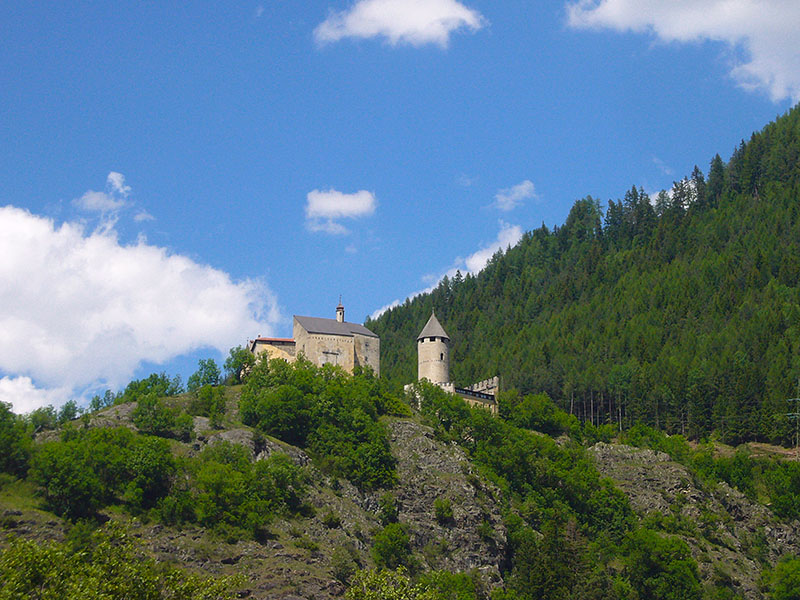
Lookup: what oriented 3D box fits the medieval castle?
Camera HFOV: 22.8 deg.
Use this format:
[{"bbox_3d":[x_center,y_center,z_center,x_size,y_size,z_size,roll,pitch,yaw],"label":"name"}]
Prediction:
[{"bbox_3d":[-7.870,16.936,550.000,62.000,29.000,36.000,3,-12,-15],"label":"medieval castle"}]

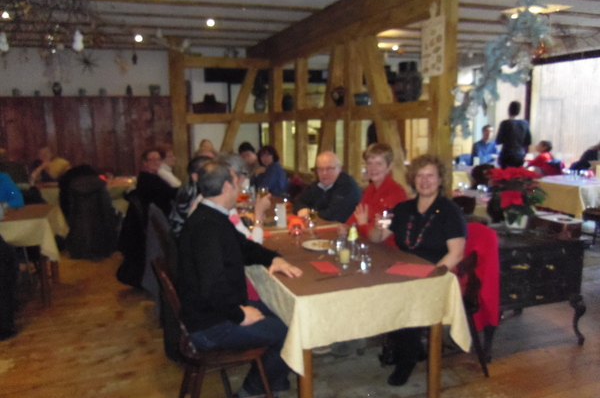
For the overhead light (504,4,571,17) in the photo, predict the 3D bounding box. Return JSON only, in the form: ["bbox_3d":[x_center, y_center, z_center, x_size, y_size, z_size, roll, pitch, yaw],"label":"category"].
[{"bbox_3d":[2.682,-2.159,5.532,0.550,0.080,0.470,-4,9,-20],"label":"overhead light"}]

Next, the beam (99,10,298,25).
[{"bbox_3d":[-1.259,-2.236,5.916,2.541,0.080,0.100,-5,10,-20],"label":"beam"}]

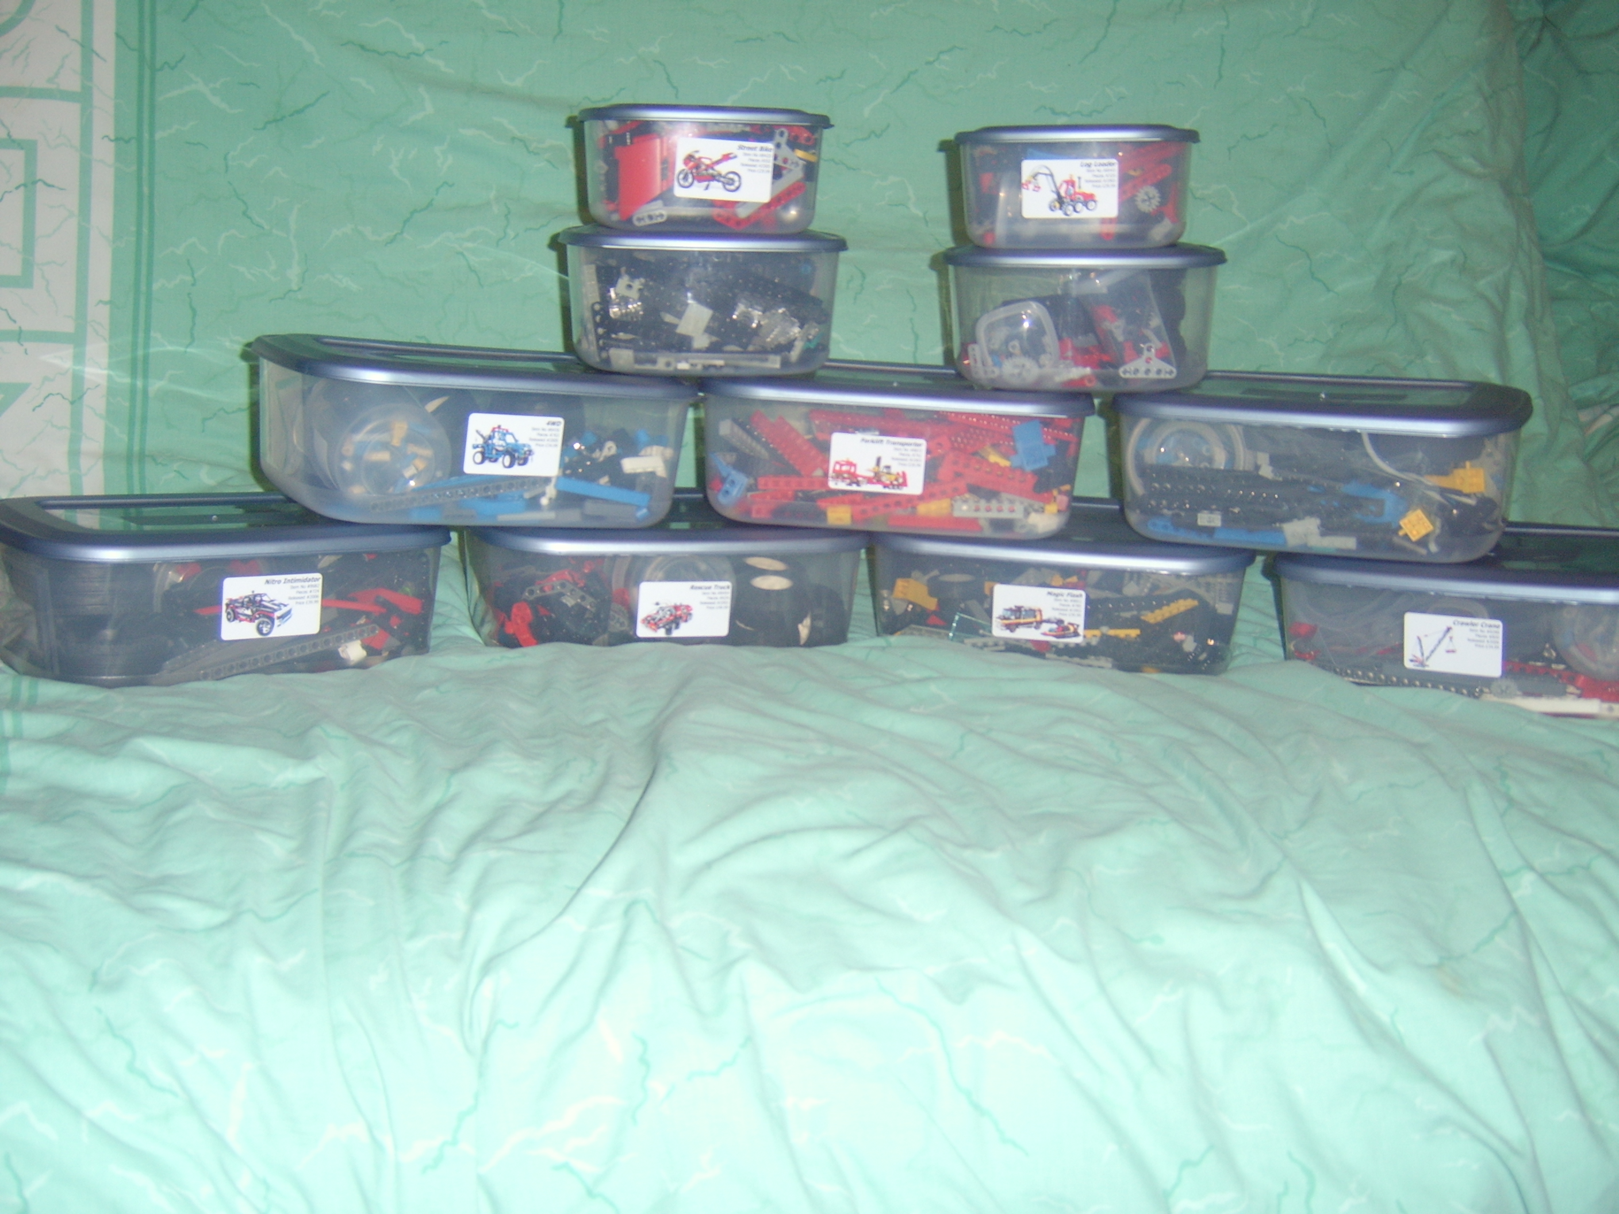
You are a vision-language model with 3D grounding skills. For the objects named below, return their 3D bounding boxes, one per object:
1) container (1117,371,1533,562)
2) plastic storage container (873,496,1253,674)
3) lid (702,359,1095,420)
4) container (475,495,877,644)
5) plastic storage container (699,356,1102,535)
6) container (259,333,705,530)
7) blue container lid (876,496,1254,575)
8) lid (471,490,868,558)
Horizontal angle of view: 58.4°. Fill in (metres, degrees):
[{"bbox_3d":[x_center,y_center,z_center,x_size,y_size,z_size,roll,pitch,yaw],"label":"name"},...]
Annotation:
[{"bbox_3d":[0.364,-0.105,1.044,0.272,0.100,0.197,7,17,24],"label":"container"},{"bbox_3d":[0.186,-0.018,1.098,0.272,0.100,0.197,4,16,9],"label":"plastic storage container"},{"bbox_3d":[0.063,-0.159,1.044,0.272,0.014,0.197,4,15,3],"label":"lid"},{"bbox_3d":[-0.104,-0.022,1.060,0.272,0.100,0.197,-1,14,-18],"label":"container"},{"bbox_3d":[0.060,-0.117,1.056,0.272,0.100,0.197,4,15,3],"label":"plastic storage container"},{"bbox_3d":[-0.226,-0.119,0.987,0.272,0.100,0.197,-2,16,-34],"label":"container"},{"bbox_3d":[0.188,-0.059,1.086,0.272,0.014,0.197,4,16,9],"label":"blue container lid"},{"bbox_3d":[-0.102,-0.064,1.050,0.272,0.014,0.197,-1,14,-18],"label":"lid"}]

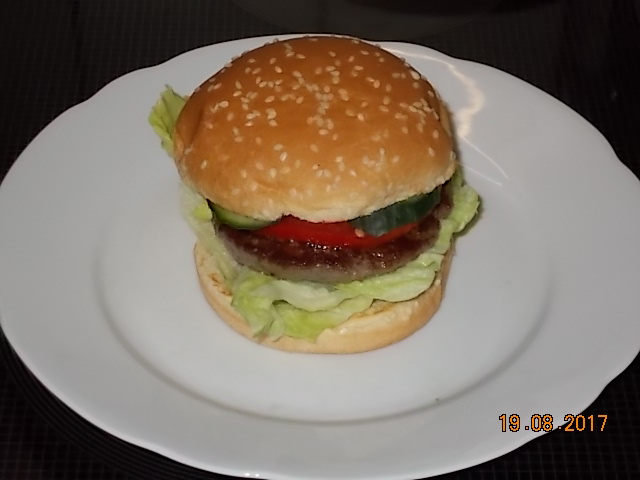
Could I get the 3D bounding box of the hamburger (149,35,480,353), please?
[{"bbox_3d":[0.000,-0.023,0.706,0.124,0.090,0.116,2,42,0],"label":"hamburger"}]

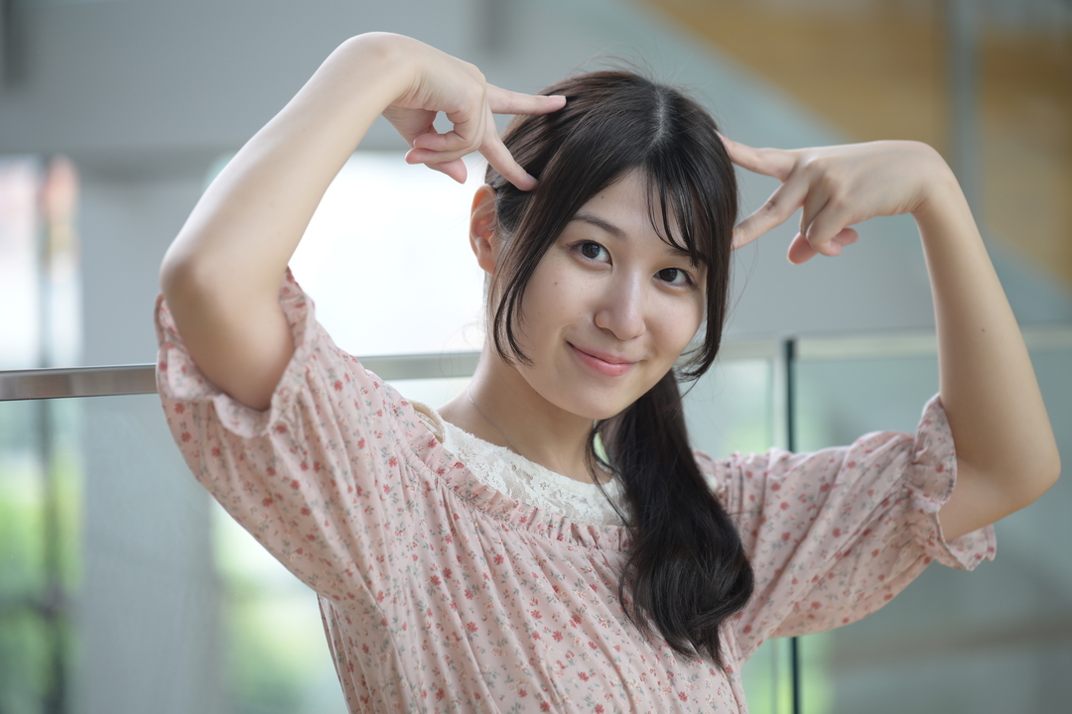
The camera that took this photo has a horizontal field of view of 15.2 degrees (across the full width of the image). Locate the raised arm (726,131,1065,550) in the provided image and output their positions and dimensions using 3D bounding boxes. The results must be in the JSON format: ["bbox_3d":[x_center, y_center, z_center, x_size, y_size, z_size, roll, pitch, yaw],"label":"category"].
[{"bbox_3d":[0.237,-0.012,2.680,0.228,0.270,0.170,-1,2,0],"label":"raised arm"}]

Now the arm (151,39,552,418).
[{"bbox_3d":[-0.114,-0.089,2.620,0.265,0.247,0.190,-1,2,-3],"label":"arm"}]

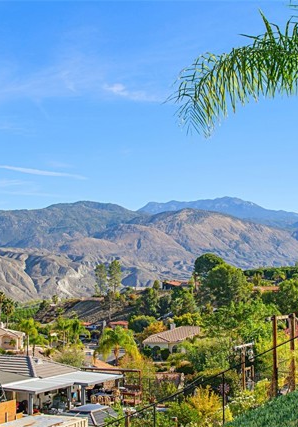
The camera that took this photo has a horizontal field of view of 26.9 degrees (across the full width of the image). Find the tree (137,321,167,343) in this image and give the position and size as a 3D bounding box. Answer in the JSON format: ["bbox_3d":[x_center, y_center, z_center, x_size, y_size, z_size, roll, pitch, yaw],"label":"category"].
[{"bbox_3d":[0.686,23.624,122.000,5.800,5.400,5.600,0,-4,0],"label":"tree"}]

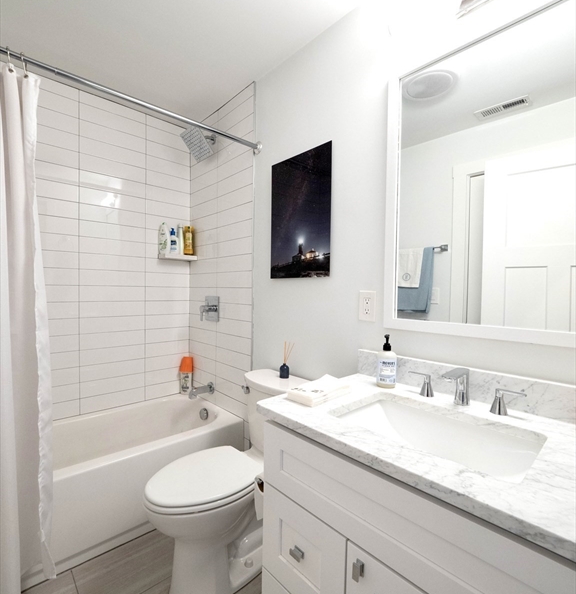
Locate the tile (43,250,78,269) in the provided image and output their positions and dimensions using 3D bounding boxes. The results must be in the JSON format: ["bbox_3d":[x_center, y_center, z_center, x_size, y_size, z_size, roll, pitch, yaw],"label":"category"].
[{"bbox_3d":[-1.447,-0.223,1.806,0.396,0.101,0.012,-1,2,-43],"label":"tile"}]

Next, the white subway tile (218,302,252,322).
[{"bbox_3d":[-0.353,0.096,2.015,0.010,0.100,0.405,-1,2,-43],"label":"white subway tile"}]

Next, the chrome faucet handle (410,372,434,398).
[{"bbox_3d":[0.448,0.293,1.039,0.050,0.066,0.088,-1,2,-43],"label":"chrome faucet handle"}]

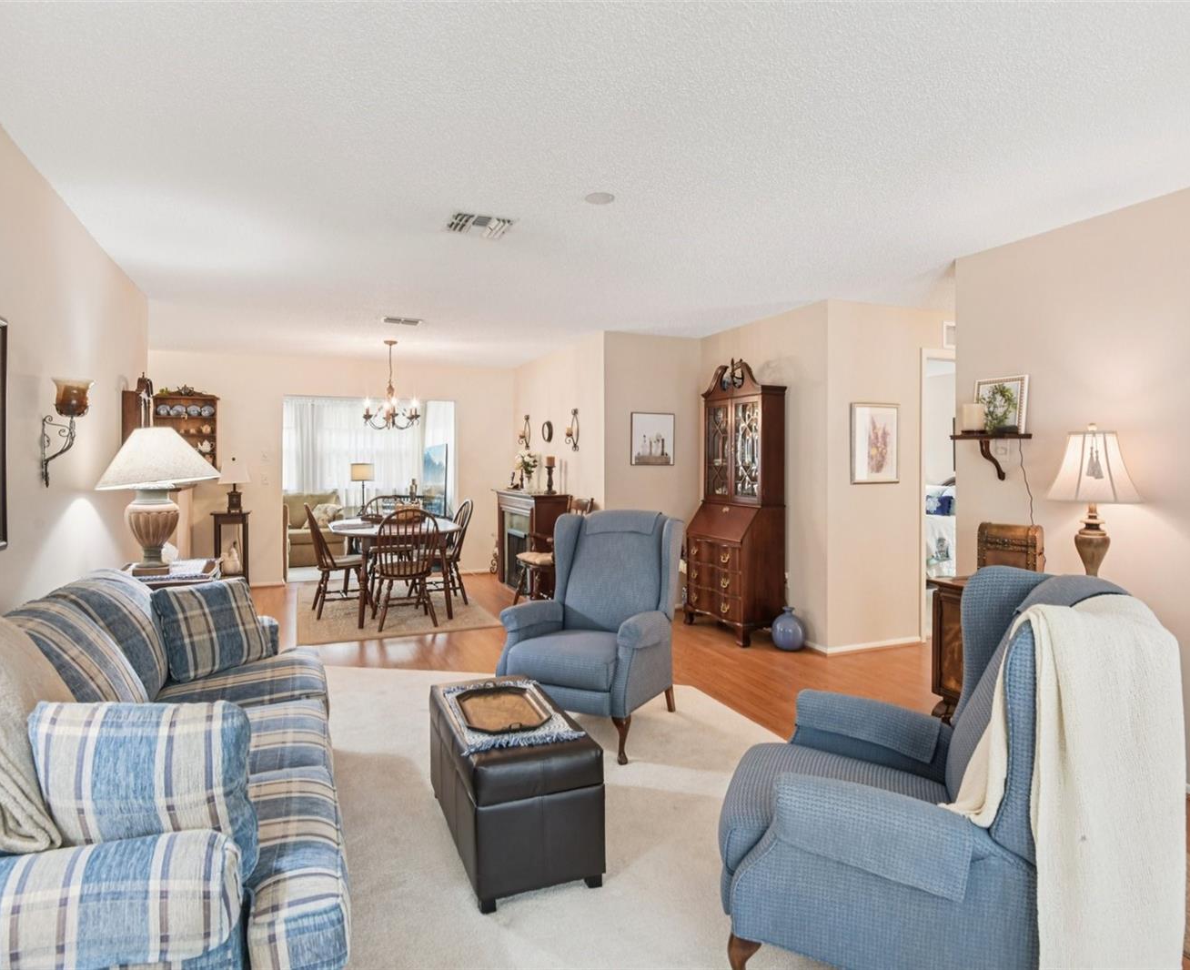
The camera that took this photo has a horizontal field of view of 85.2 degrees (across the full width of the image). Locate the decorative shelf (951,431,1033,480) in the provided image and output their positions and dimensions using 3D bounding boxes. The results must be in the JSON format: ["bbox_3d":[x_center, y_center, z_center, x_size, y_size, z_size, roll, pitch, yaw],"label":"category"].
[{"bbox_3d":[2.010,-0.147,3.280,0.200,0.235,0.310,-1,1,-25],"label":"decorative shelf"}]

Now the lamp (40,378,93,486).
[{"bbox_3d":[-2.040,-0.208,2.502,0.160,0.425,0.130,-1,2,-24],"label":"lamp"}]

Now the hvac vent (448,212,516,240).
[{"bbox_3d":[-0.547,-1.235,3.080,0.290,0.030,0.265,-1,1,-25],"label":"hvac vent"}]

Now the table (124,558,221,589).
[{"bbox_3d":[-2.350,0.833,3.500,0.500,0.710,0.660,-1,1,-25],"label":"table"}]

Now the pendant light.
[{"bbox_3d":[-1.855,-0.917,5.930,0.510,0.830,0.510,-1,1,-25],"label":"pendant light"}]

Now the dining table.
[{"bbox_3d":[-1.858,0.745,5.980,1.080,0.740,1.700,-1,1,-25],"label":"dining table"}]

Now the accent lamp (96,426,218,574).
[{"bbox_3d":[-2.119,0.071,3.130,0.490,0.715,0.490,-1,2,-24],"label":"accent lamp"}]

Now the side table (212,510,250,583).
[{"bbox_3d":[-3.650,0.681,6.500,0.340,0.810,0.340,-1,2,-24],"label":"side table"}]

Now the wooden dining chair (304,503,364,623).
[{"bbox_3d":[-2.277,0.643,5.760,0.560,0.965,0.480,-1,1,-26],"label":"wooden dining chair"}]

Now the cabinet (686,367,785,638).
[{"bbox_3d":[1.083,0.093,5.030,0.460,2.110,0.740,-1,2,-24],"label":"cabinet"}]

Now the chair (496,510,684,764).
[{"bbox_3d":[-0.028,0.675,3.300,0.750,1.060,0.860,1,1,25],"label":"chair"}]

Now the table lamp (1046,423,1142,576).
[{"bbox_3d":[2.110,0.124,2.740,0.330,0.760,0.330,-1,2,-24],"label":"table lamp"}]

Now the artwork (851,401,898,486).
[{"bbox_3d":[2.025,-0.305,4.670,0.455,0.580,0.030,-1,1,-25],"label":"artwork"}]

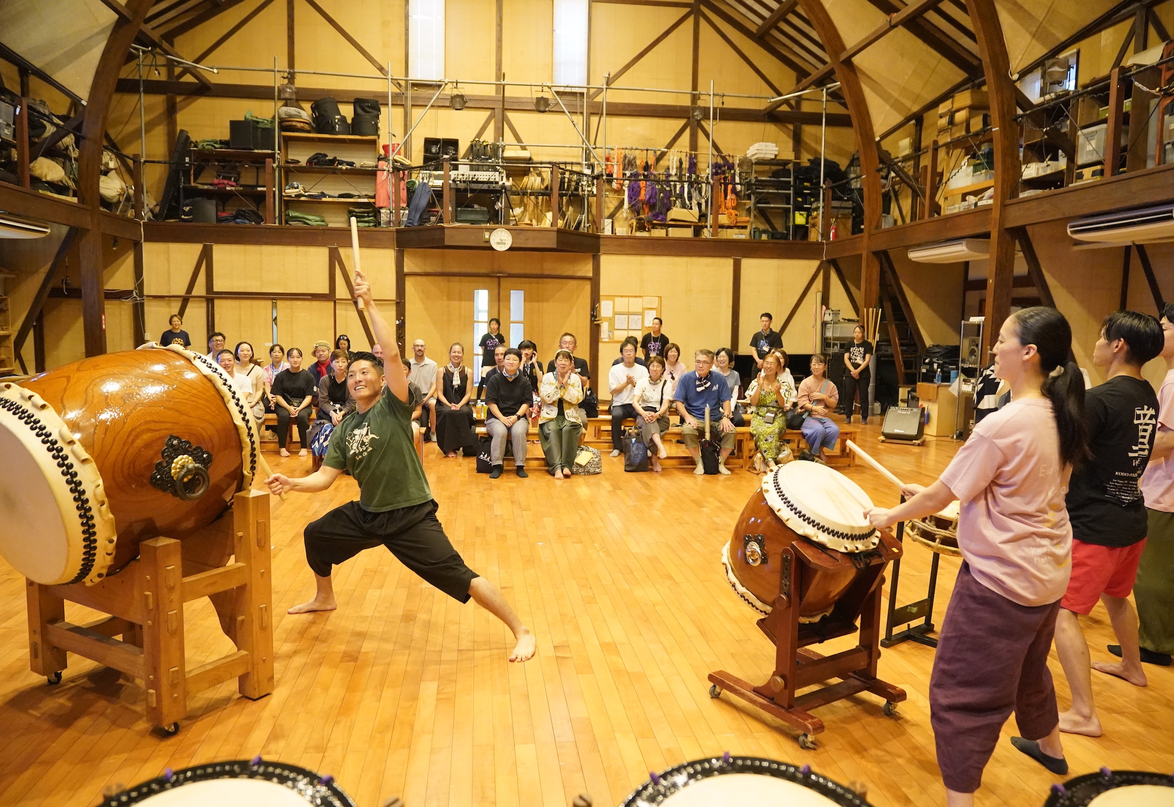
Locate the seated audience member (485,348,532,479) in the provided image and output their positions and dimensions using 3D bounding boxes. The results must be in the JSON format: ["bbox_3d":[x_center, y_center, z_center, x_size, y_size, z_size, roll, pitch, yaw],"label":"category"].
[{"bbox_3d":[-0.801,0.074,8.512,0.500,1.270,0.800,0,6,-6],"label":"seated audience member"}]

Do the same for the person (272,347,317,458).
[{"bbox_3d":[-3.370,-0.035,9.292,0.470,1.194,0.700,-1,6,-16],"label":"person"}]

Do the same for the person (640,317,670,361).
[{"bbox_3d":[1.170,-0.600,13.506,0.480,1.670,0.300,2,6,6],"label":"person"}]

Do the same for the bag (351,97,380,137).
[{"bbox_3d":[-4.211,-5.451,15.403,0.520,0.723,0.520,0,6,-8],"label":"bag"}]

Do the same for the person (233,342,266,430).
[{"bbox_3d":[-3.988,-0.064,9.492,0.500,1.310,0.780,-1,6,-18],"label":"person"}]

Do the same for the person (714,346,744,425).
[{"bbox_3d":[1.777,-0.041,10.200,0.500,1.308,0.780,1,6,-2],"label":"person"}]

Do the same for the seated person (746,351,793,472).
[{"bbox_3d":[2.058,0.091,9.075,0.520,1.278,0.800,1,6,0],"label":"seated person"}]

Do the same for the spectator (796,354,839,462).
[{"bbox_3d":[2.679,0.077,9.200,0.500,1.240,0.720,0,6,-5],"label":"spectator"}]

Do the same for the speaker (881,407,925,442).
[{"bbox_3d":[4.360,0.260,11.080,0.460,0.440,0.370,4,6,31],"label":"speaker"}]

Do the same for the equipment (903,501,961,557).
[{"bbox_3d":[1.735,0.560,3.850,0.390,0.190,0.390,9,20,-1],"label":"equipment"}]

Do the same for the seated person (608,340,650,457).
[{"bbox_3d":[0.521,-0.074,9.769,0.480,1.331,0.700,1,6,2],"label":"seated person"}]

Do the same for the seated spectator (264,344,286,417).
[{"bbox_3d":[-4.053,-0.134,10.491,0.480,1.249,0.750,-1,6,-18],"label":"seated spectator"}]

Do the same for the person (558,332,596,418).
[{"bbox_3d":[-0.227,-0.124,9.898,0.560,1.471,0.800,0,6,-11],"label":"person"}]

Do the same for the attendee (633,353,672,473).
[{"bbox_3d":[0.711,0.102,8.662,0.450,1.202,0.670,1,6,-5],"label":"attendee"}]

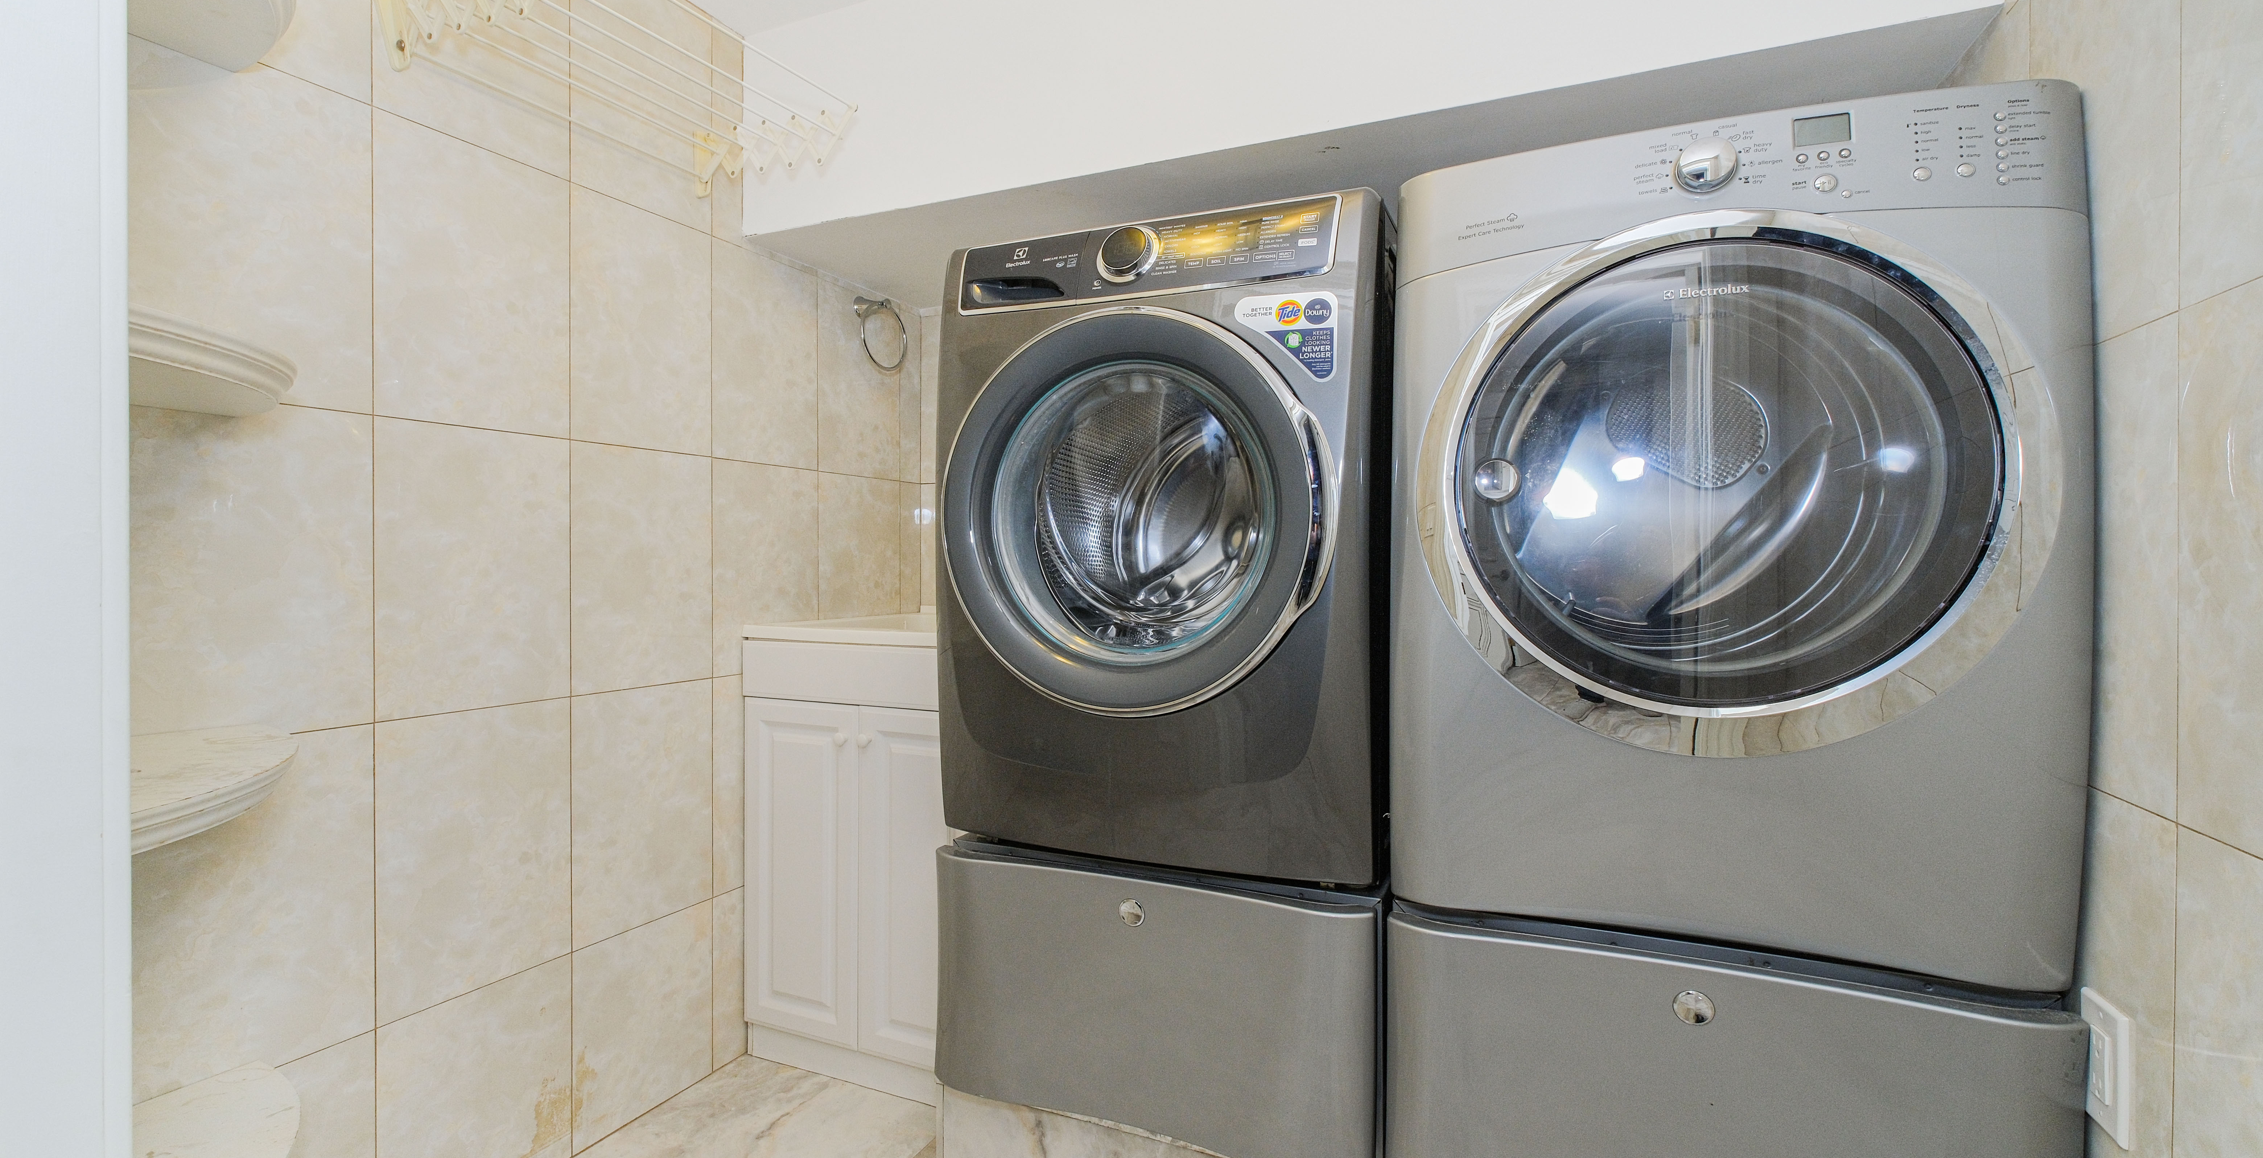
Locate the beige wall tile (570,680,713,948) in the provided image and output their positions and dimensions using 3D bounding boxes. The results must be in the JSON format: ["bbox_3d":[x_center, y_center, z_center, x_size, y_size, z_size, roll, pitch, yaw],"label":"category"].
[{"bbox_3d":[-0.941,0.438,1.826,0.012,0.457,0.306,1,1,25],"label":"beige wall tile"}]

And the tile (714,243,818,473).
[{"bbox_3d":[-0.788,-0.471,2.039,0.010,0.445,0.298,0,0,24],"label":"tile"}]

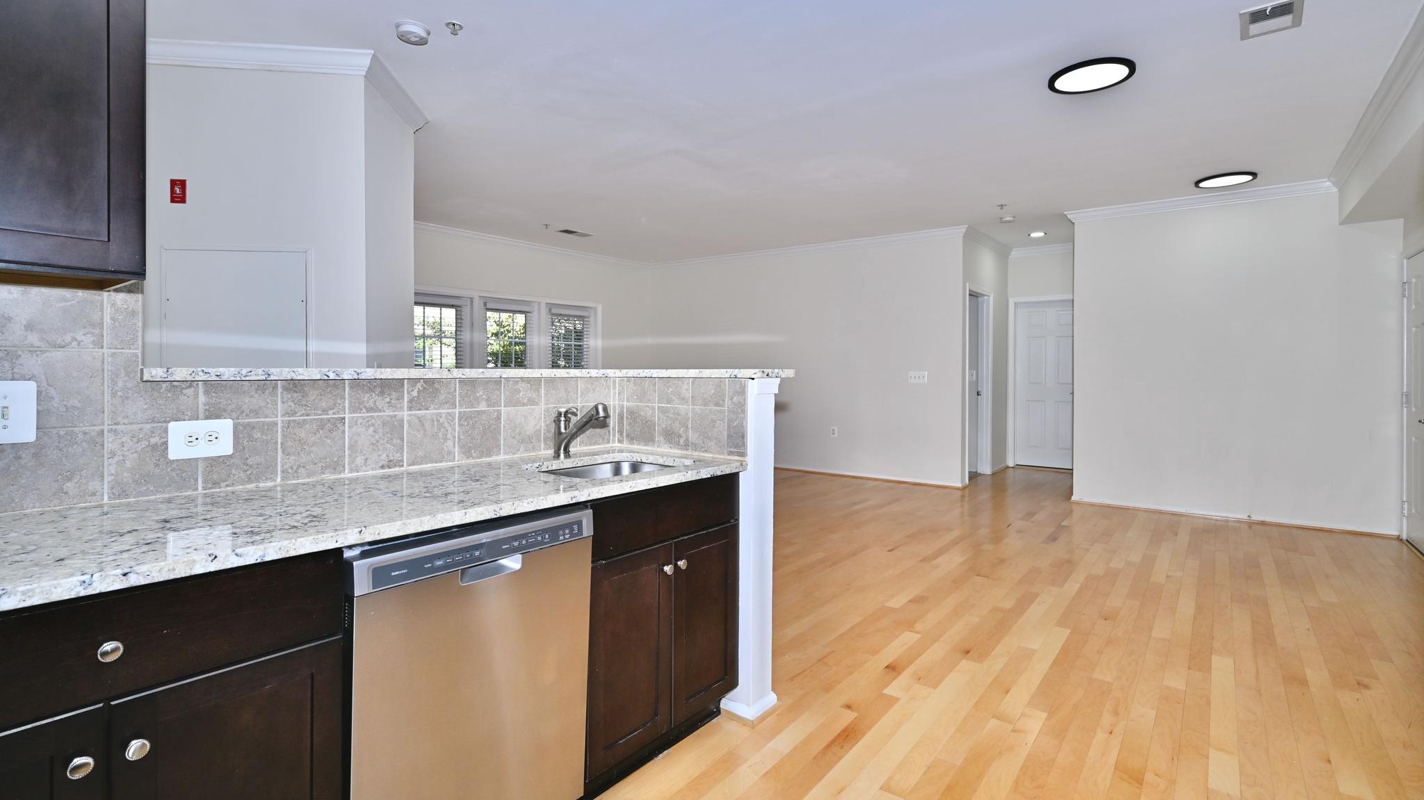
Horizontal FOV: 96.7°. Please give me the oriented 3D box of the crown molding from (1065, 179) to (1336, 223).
[{"bbox_3d":[4.093,-1.694,5.438,1.855,0.097,0.075,2,3,38],"label":"crown molding"}]

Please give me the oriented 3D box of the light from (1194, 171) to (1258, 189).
[{"bbox_3d":[3.971,-1.698,4.890,0.380,0.028,0.380,2,3,38],"label":"light"}]

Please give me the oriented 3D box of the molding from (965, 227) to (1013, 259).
[{"bbox_3d":[3.213,-1.773,7.260,0.075,0.095,1.870,2,3,38],"label":"molding"}]

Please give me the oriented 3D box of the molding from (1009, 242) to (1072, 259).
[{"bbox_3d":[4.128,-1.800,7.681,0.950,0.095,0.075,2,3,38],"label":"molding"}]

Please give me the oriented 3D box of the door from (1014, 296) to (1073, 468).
[{"bbox_3d":[4.188,-0.196,7.802,0.815,2.070,0.045,2,3,38],"label":"door"}]

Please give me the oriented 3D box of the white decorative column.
[{"bbox_3d":[0.139,0.530,2.271,0.150,1.200,0.160,2,3,38],"label":"white decorative column"}]

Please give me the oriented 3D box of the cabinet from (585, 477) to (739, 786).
[{"bbox_3d":[-0.371,0.699,2.176,0.625,0.875,0.690,2,3,38],"label":"cabinet"}]

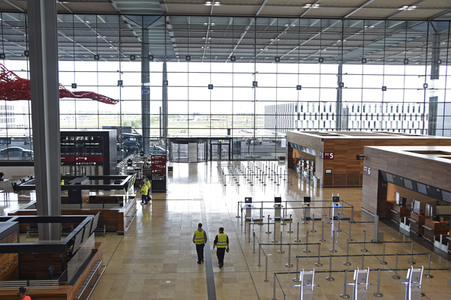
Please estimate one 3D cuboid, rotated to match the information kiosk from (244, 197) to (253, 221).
[{"bbox_3d":[1.409,3.543,25.742,0.480,1.440,0.450,0,5,-4],"label":"information kiosk"}]

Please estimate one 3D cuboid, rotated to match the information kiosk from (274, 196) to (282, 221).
[{"bbox_3d":[3.197,3.548,25.774,0.480,1.440,0.450,0,5,-4],"label":"information kiosk"}]

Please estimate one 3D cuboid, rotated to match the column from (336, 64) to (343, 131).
[{"bbox_3d":[29.344,-12.511,109.378,1.350,19.670,1.350,0,5,-4],"label":"column"}]

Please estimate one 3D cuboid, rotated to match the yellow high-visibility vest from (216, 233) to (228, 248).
[{"bbox_3d":[-0.151,3.814,17.820,0.470,0.620,0.280,0,5,-4],"label":"yellow high-visibility vest"}]

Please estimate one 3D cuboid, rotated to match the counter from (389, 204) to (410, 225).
[{"bbox_3d":[10.253,3.807,24.975,0.800,1.120,1.100,0,5,-4],"label":"counter"}]

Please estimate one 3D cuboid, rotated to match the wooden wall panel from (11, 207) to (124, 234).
[{"bbox_3d":[-8.252,3.813,22.254,5.930,1.400,0.150,0,5,-4],"label":"wooden wall panel"}]

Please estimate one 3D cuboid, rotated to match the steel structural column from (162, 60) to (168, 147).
[{"bbox_3d":[-14.965,-12.147,106.146,1.350,19.090,1.350,0,5,-4],"label":"steel structural column"}]

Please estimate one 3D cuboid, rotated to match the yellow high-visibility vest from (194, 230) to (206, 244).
[{"bbox_3d":[-1.085,3.756,18.249,0.470,0.610,0.280,0,5,-4],"label":"yellow high-visibility vest"}]

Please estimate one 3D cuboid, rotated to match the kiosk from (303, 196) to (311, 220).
[{"bbox_3d":[5.009,3.545,25.903,0.480,1.440,0.450,0,5,-4],"label":"kiosk"}]

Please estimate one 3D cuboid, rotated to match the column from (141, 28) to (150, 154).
[{"bbox_3d":[-11.835,-8.436,63.320,1.300,18.900,1.300,0,5,-4],"label":"column"}]

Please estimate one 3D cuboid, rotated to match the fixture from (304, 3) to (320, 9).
[{"bbox_3d":[10.426,-17.422,51.419,1.900,0.300,1.700,0,5,-4],"label":"fixture"}]

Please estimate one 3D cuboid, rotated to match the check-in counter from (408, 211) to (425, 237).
[{"bbox_3d":[10.361,3.988,22.835,0.750,1.120,1.050,0,5,-4],"label":"check-in counter"}]

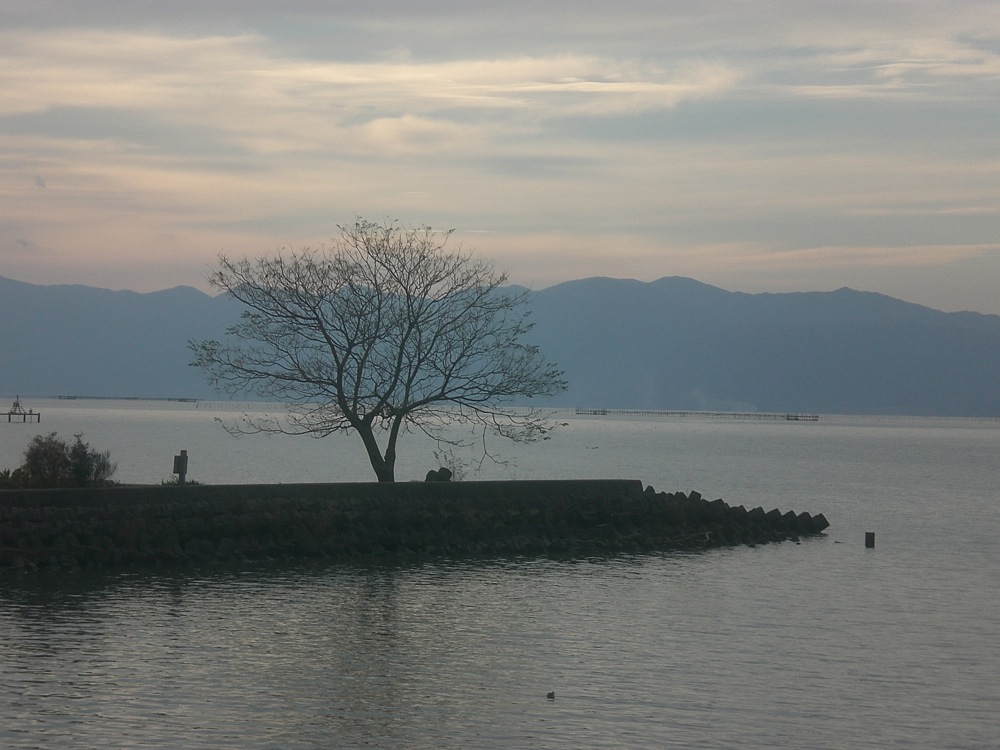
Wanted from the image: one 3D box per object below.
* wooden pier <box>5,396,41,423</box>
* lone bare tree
[{"bbox_3d":[-84.535,5.935,580.000,7.300,4.900,4.500,1,-1,0],"label":"wooden pier"},{"bbox_3d":[-4.206,-0.779,114.000,12.900,9.300,12.000,1,-1,0],"label":"lone bare tree"}]

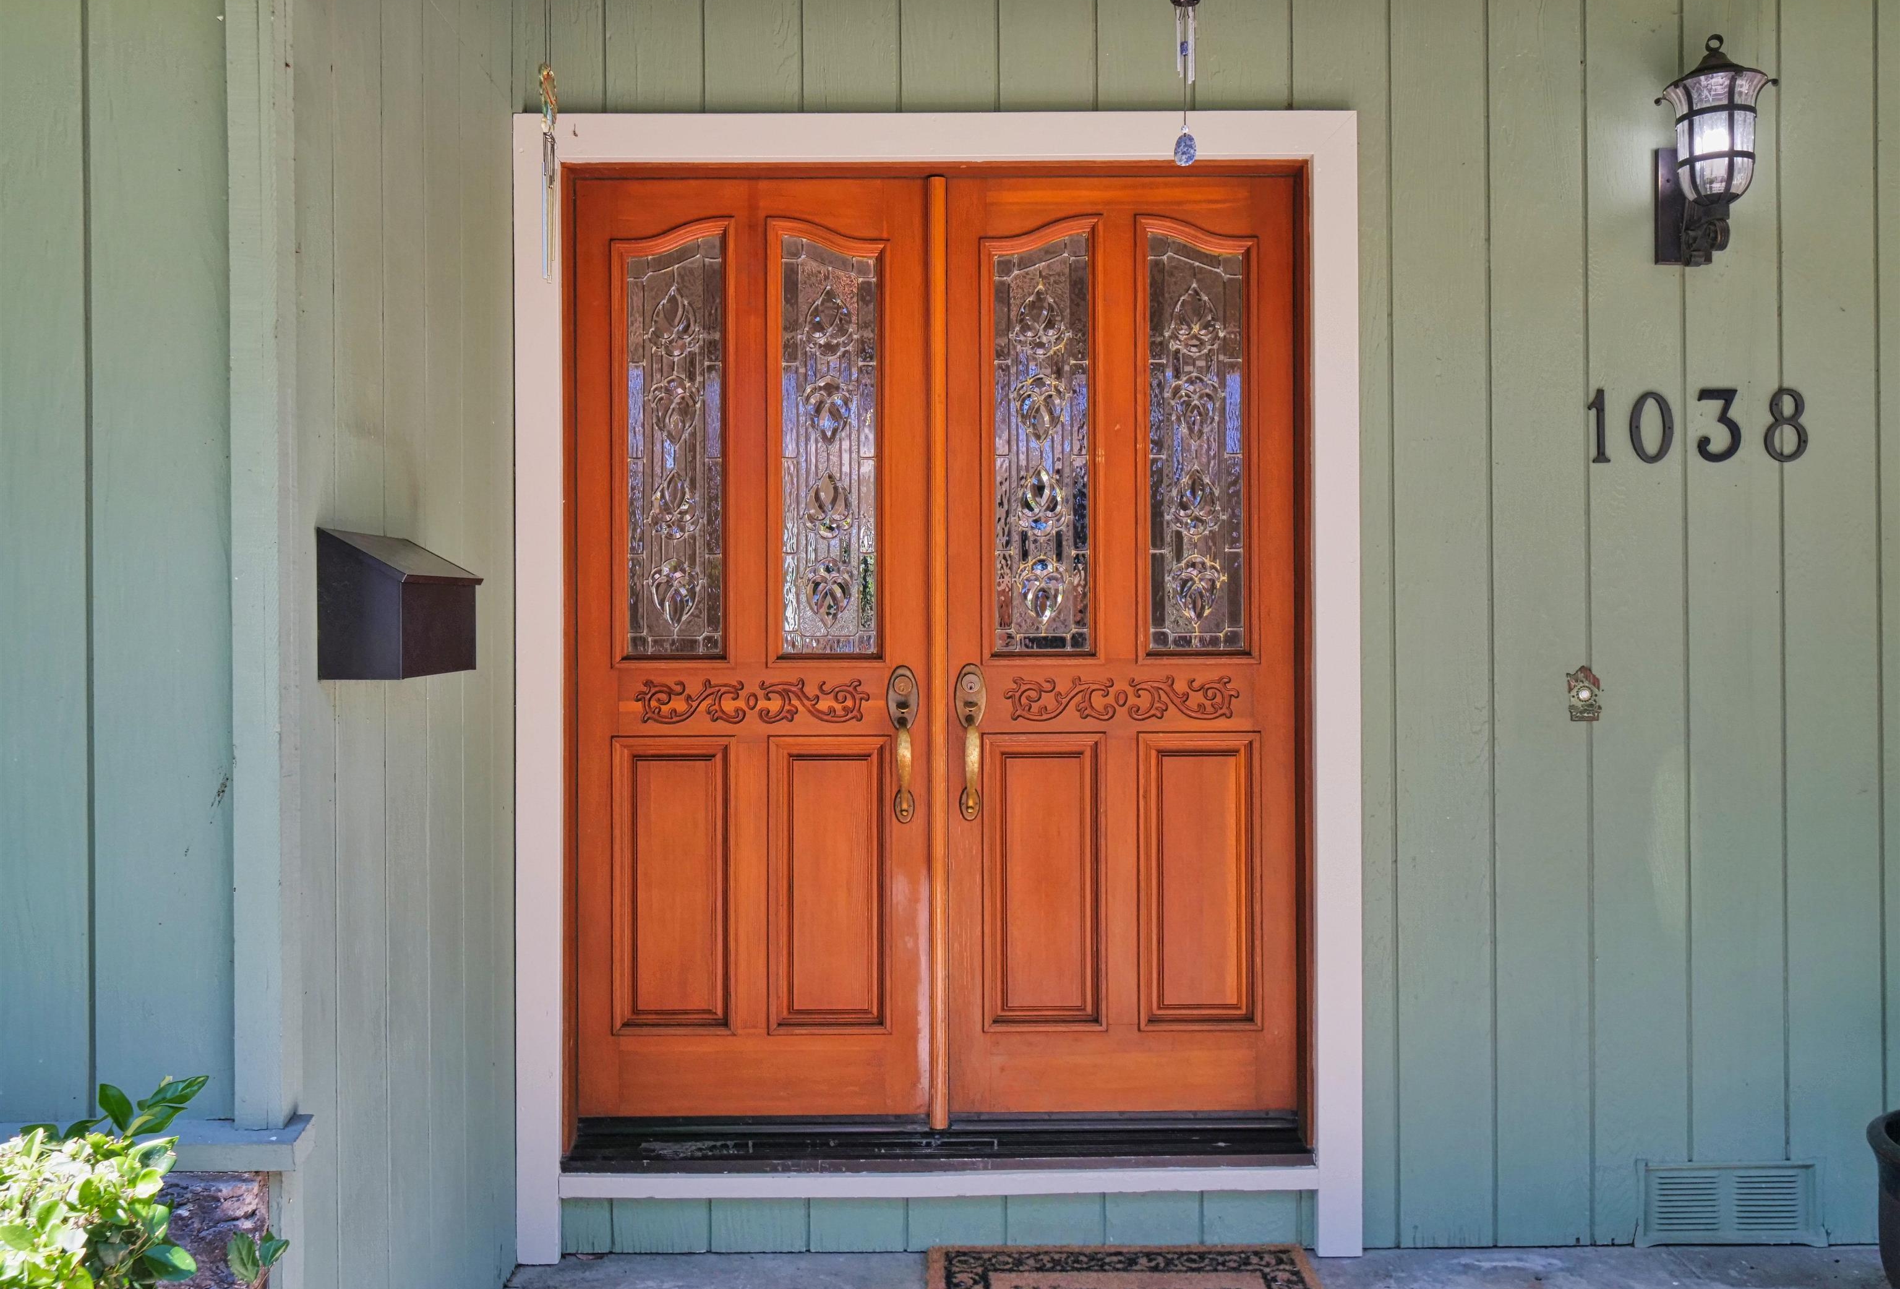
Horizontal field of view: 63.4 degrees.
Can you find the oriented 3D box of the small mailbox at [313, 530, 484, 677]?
[{"bbox_3d":[-0.822,-0.057,2.328,0.130,0.215,0.365,0,0,-1],"label":"small mailbox"}]

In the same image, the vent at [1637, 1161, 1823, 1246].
[{"bbox_3d":[1.622,1.162,3.190,0.390,0.180,0.030,0,0,-1],"label":"vent"}]

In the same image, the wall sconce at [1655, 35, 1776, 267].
[{"bbox_3d":[1.521,-0.990,3.075,0.195,0.440,0.250,0,0,-1],"label":"wall sconce"}]

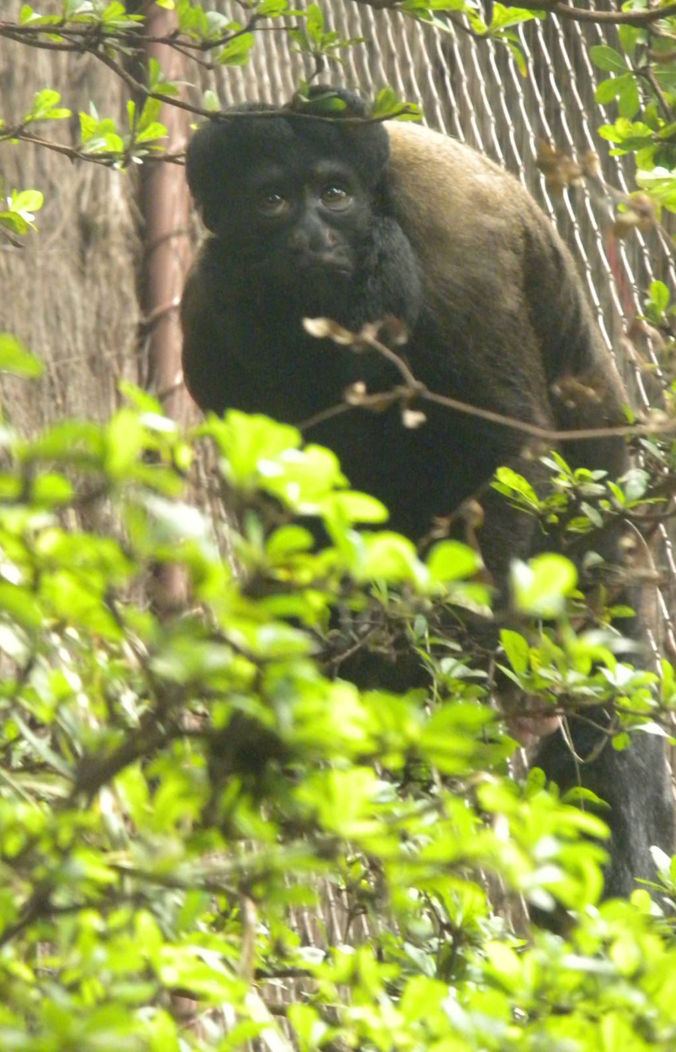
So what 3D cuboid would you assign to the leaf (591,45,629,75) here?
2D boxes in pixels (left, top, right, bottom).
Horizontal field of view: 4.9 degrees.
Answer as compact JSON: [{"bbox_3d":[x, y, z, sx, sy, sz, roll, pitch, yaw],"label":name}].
[{"bbox_3d":[0.148,-0.254,4.300,0.026,0.013,0.005,26,4,0],"label":"leaf"}]

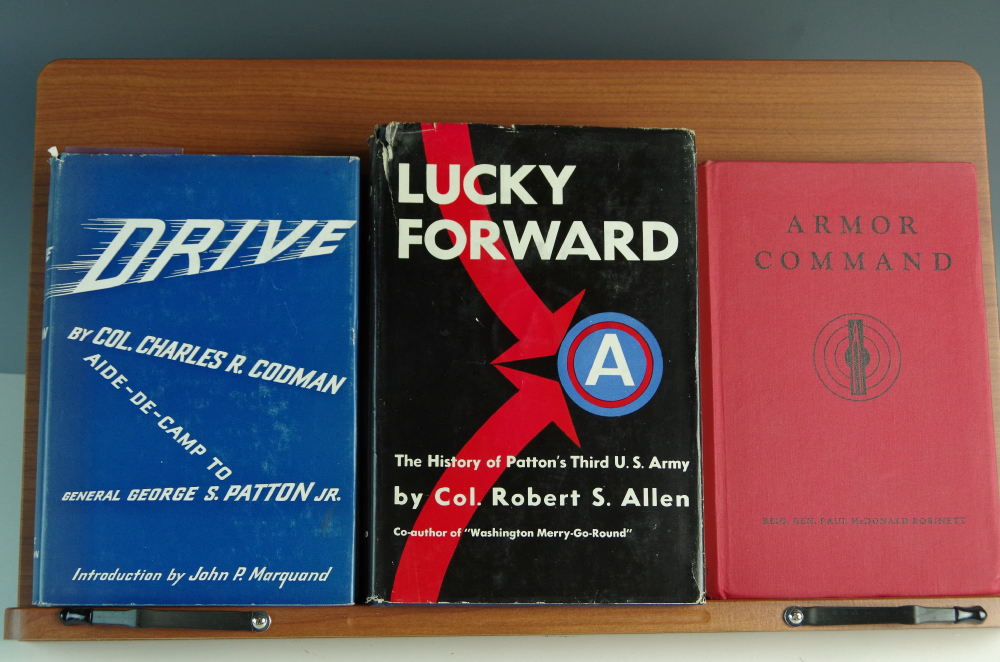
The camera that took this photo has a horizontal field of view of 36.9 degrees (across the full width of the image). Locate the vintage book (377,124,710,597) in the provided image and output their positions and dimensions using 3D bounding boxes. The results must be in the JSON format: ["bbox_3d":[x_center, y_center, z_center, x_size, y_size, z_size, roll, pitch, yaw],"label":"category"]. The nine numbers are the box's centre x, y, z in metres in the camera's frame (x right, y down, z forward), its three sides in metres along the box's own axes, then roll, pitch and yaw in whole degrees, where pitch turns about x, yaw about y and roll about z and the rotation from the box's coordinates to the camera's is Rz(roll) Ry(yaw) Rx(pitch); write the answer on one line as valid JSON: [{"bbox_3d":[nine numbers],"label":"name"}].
[{"bbox_3d":[0.014,0.015,0.707,0.153,0.221,0.037,0,-8,-3],"label":"vintage book"}]

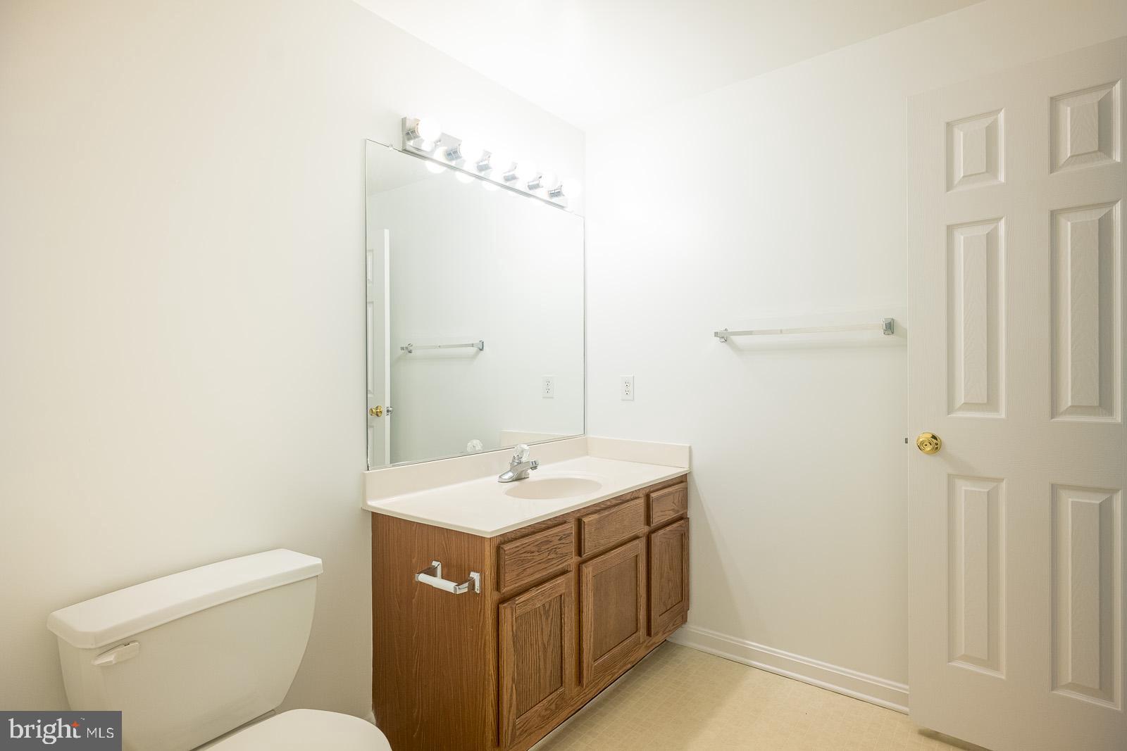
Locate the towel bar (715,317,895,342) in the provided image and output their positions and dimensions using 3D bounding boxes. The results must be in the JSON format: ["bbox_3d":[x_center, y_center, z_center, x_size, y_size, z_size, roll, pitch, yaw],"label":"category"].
[{"bbox_3d":[0.891,-0.169,2.148,0.636,0.057,0.073,0,0,38],"label":"towel bar"}]

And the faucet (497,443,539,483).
[{"bbox_3d":[-0.158,0.341,2.208,0.158,0.140,0.157,0,0,38],"label":"faucet"}]

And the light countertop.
[{"bbox_3d":[-0.041,0.416,2.138,0.570,0.020,1.240,0,0,38],"label":"light countertop"}]

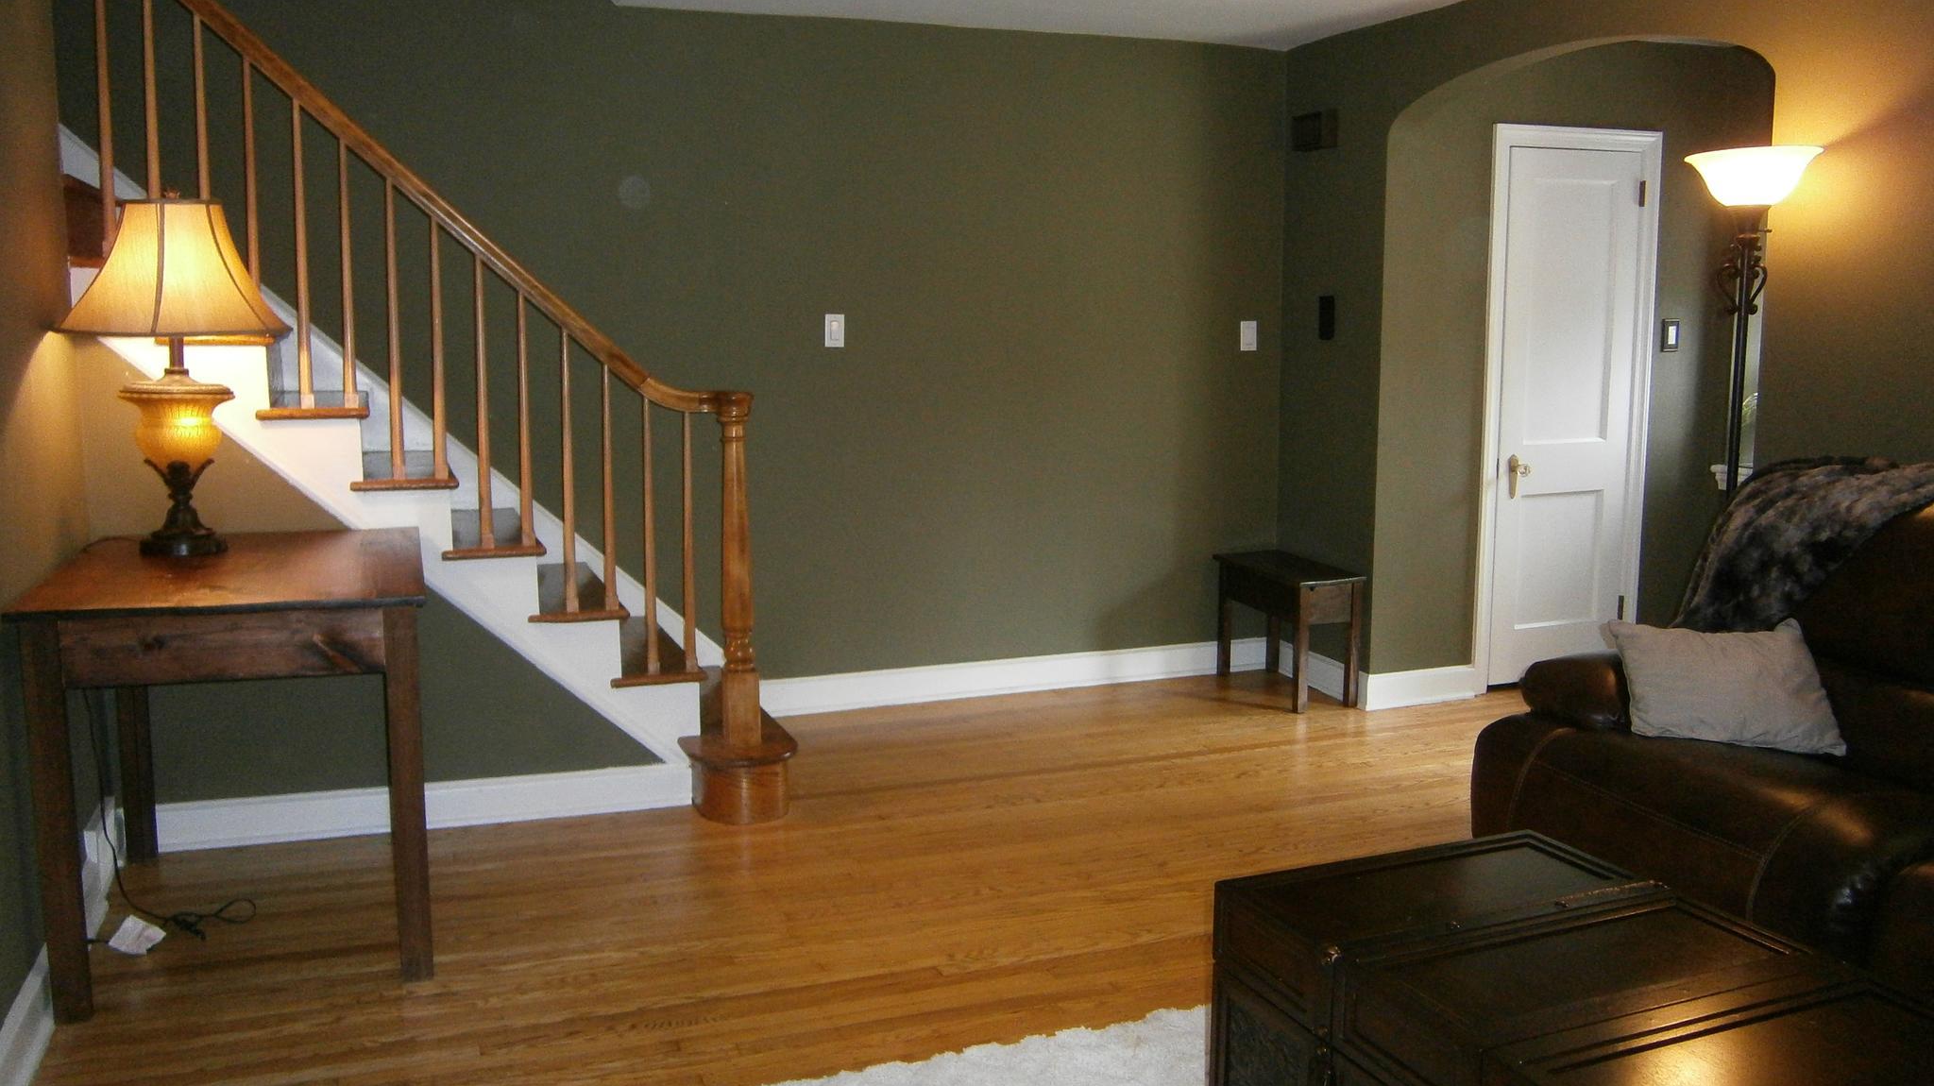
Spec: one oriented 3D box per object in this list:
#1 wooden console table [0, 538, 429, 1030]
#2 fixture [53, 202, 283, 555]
[{"bbox_3d":[-1.616,0.449,3.305,0.739,0.790,0.977,-2,8,-19],"label":"wooden console table"},{"bbox_3d":[-1.833,-0.379,3.420,0.465,0.825,0.475,-3,8,-22],"label":"fixture"}]

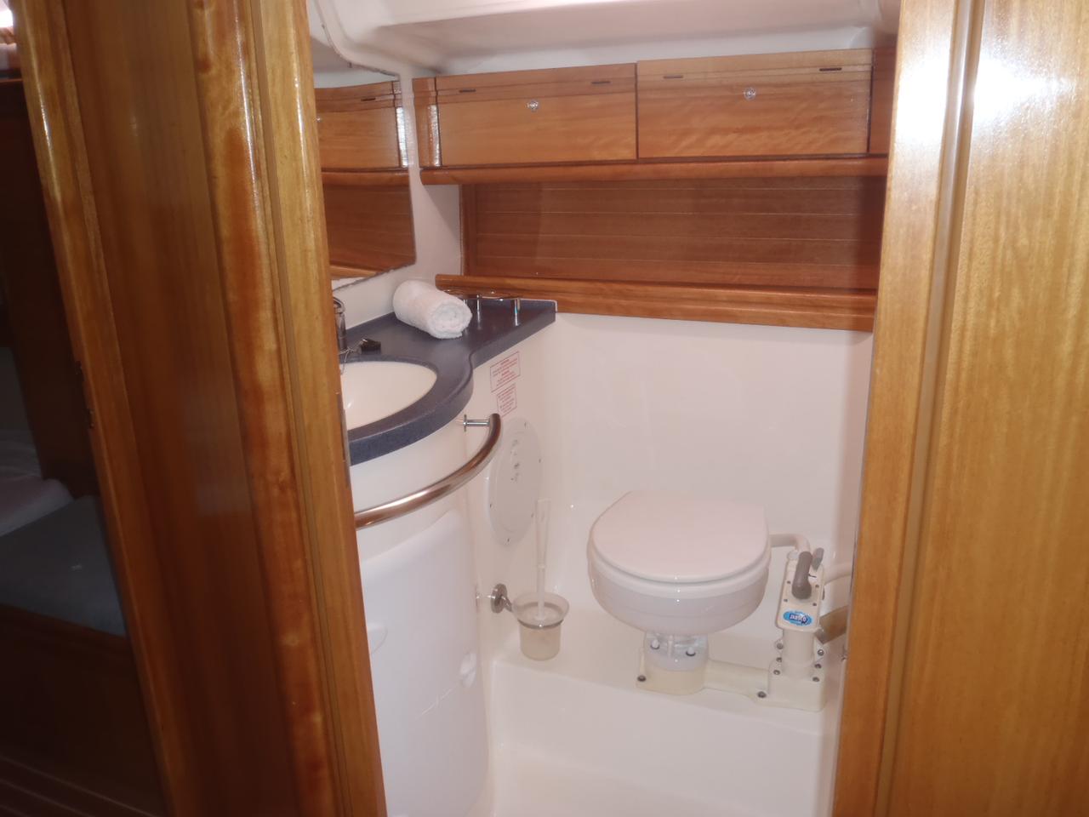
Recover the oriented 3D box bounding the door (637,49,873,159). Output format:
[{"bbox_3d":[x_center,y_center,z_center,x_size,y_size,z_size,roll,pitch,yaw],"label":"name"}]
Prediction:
[{"bbox_3d":[0.415,-0.608,1.774,0.455,0.193,0.022,4,18,19],"label":"door"}]

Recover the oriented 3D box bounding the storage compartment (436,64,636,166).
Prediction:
[{"bbox_3d":[-0.021,-0.587,1.769,0.435,0.179,0.023,6,19,23],"label":"storage compartment"}]

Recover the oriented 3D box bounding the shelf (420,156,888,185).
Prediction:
[{"bbox_3d":[0.181,-0.467,1.727,0.960,0.041,0.055,6,19,23],"label":"shelf"}]

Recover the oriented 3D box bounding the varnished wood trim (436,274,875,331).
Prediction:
[{"bbox_3d":[0.205,-0.229,1.858,0.955,0.076,0.065,6,19,23],"label":"varnished wood trim"}]

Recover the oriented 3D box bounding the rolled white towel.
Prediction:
[{"bbox_3d":[-0.219,-0.189,1.681,0.085,0.082,0.210,-10,19,-24],"label":"rolled white towel"}]

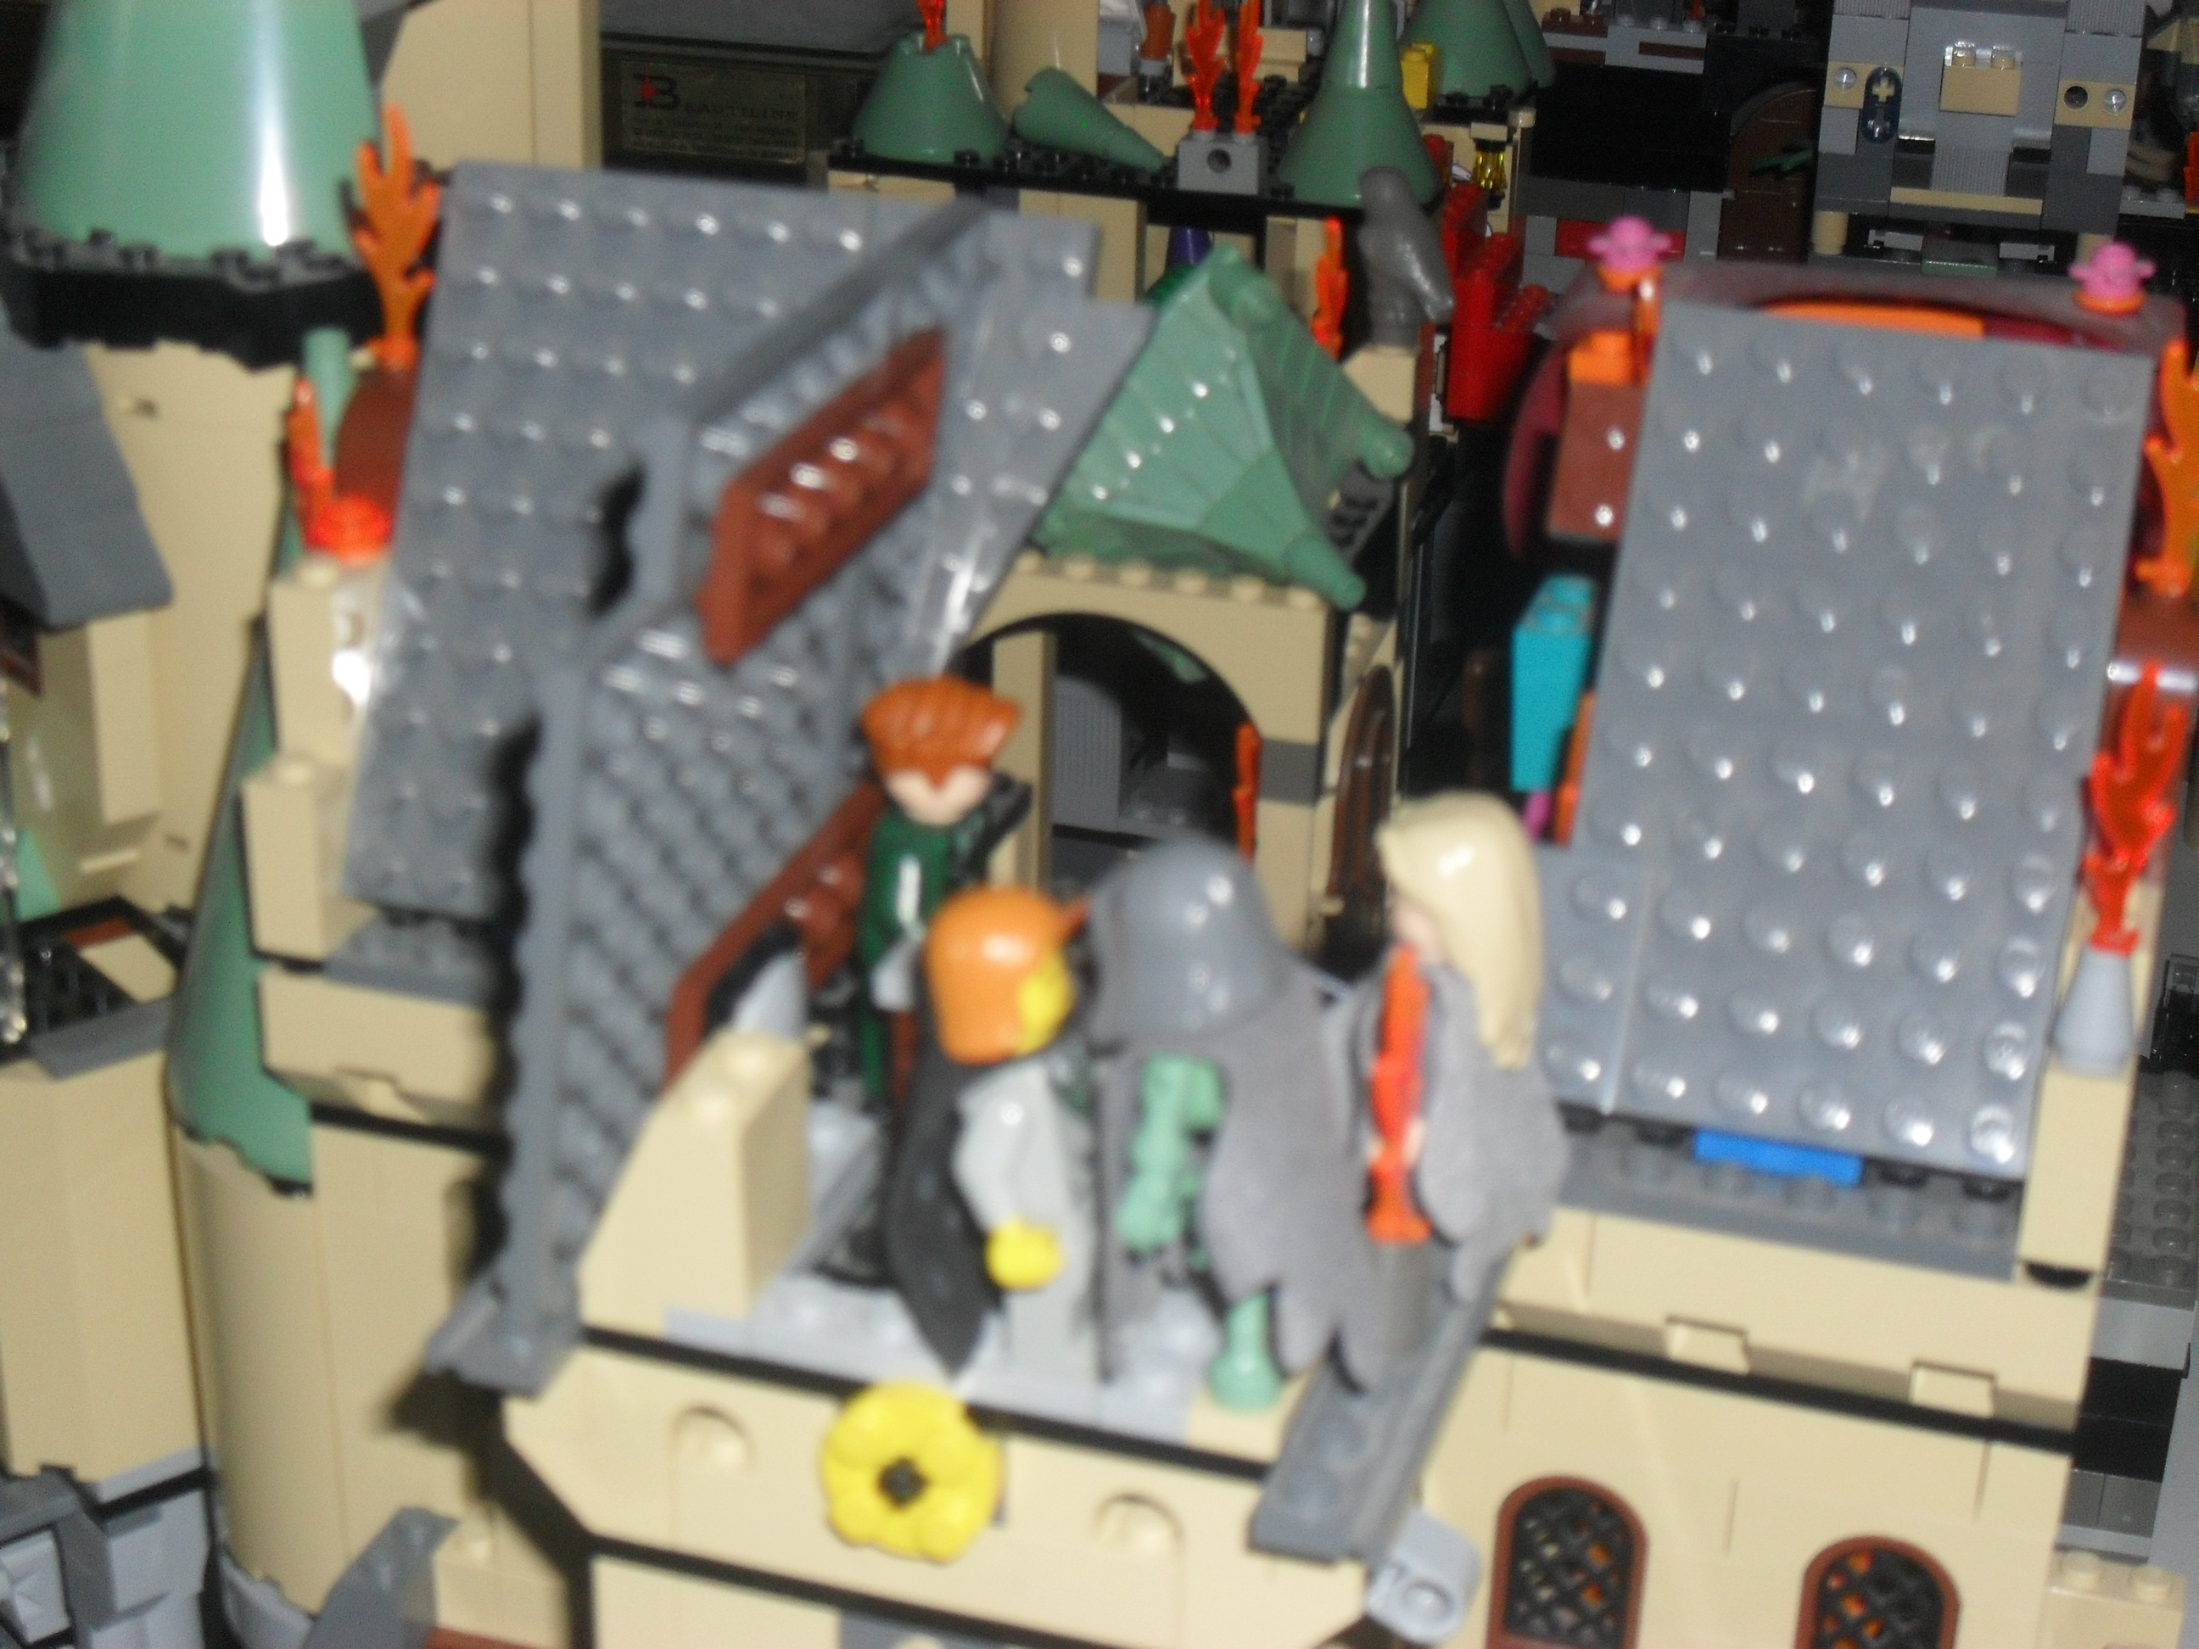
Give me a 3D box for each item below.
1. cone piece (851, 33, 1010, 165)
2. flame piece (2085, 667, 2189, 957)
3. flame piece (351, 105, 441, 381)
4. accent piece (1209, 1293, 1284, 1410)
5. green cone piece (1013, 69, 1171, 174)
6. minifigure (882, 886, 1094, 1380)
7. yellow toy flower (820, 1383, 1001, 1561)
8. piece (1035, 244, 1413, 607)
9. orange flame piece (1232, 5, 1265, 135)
[{"bbox_3d":[-0.033,-0.145,0.712,0.032,0.021,0.032,1,27,-1],"label":"cone piece"},{"bbox_3d":[0.095,-0.002,0.332,0.004,0.029,0.011,-19,33,-34],"label":"flame piece"},{"bbox_3d":[-0.074,-0.062,0.379,0.011,0.029,0.004,11,29,18],"label":"flame piece"},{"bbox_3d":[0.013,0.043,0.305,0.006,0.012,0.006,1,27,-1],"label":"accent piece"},{"bbox_3d":[0.000,-0.135,0.703,0.030,0.016,0.016,29,37,26],"label":"green cone piece"},{"bbox_3d":[-0.009,0.024,0.308,0.018,0.043,0.021,2,27,1],"label":"minifigure"},{"bbox_3d":[-0.016,0.056,0.313,0.016,0.016,0.004,9,28,14],"label":"yellow toy flower"},{"bbox_3d":[0.020,-0.061,0.508,0.047,0.038,0.049,9,28,14],"label":"piece"},{"bbox_3d":[0.029,-0.145,0.688,0.004,0.029,0.010,23,34,36],"label":"orange flame piece"}]

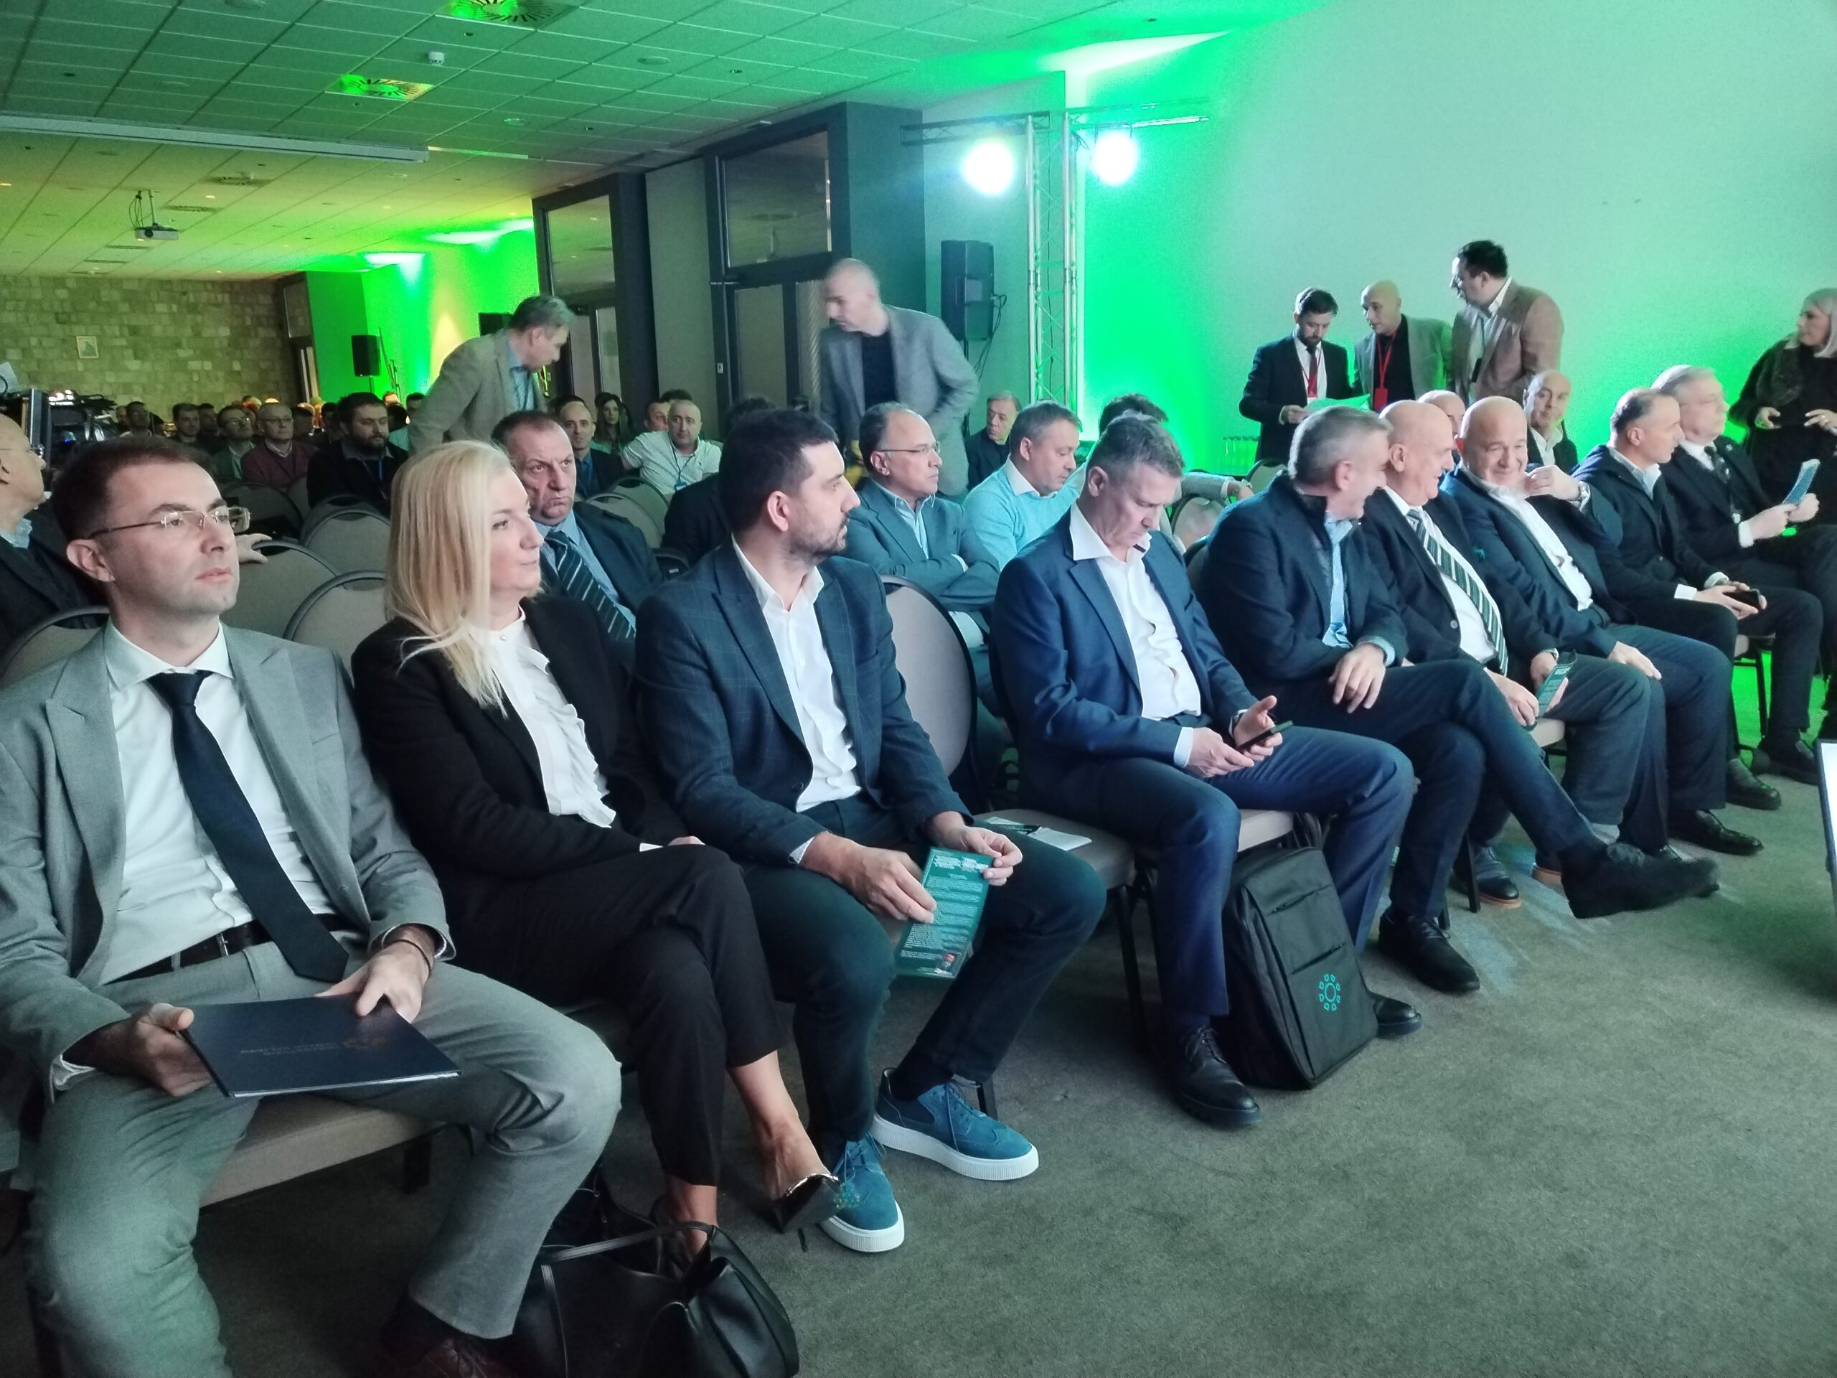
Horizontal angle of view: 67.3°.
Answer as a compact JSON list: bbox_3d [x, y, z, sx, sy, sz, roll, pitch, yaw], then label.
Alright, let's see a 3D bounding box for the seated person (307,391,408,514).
[{"bbox_3d":[-2.360,-0.582,5.977,0.580,1.350,0.820,-10,15,-36],"label":"seated person"}]

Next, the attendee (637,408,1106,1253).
[{"bbox_3d":[-0.076,0.187,2.427,0.600,1.330,0.770,-11,15,-39],"label":"attendee"}]

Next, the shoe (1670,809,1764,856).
[{"bbox_3d":[2.271,0.389,4.007,0.300,0.110,0.110,11,17,44],"label":"shoe"}]

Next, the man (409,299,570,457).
[{"bbox_3d":[-1.481,-0.537,4.950,0.640,1.660,0.530,1,12,11],"label":"man"}]

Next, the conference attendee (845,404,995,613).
[{"bbox_3d":[0.156,-0.148,3.906,0.580,1.280,0.850,-12,16,-41],"label":"conference attendee"}]

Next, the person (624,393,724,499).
[{"bbox_3d":[-1.085,-0.677,6.575,0.600,1.362,0.780,-6,13,-20],"label":"person"}]

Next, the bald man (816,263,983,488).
[{"bbox_3d":[-0.048,-0.486,4.533,0.530,1.778,0.420,3,13,21],"label":"bald man"}]

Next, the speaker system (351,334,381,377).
[{"bbox_3d":[-7.843,-4.702,19.558,0.360,0.600,0.340,4,13,20],"label":"speaker system"}]

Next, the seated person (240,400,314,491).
[{"bbox_3d":[-3.350,-0.852,7.396,0.550,1.320,0.820,-10,15,-36],"label":"seated person"}]

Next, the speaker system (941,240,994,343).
[{"bbox_3d":[0.308,-2.507,8.700,0.330,0.630,0.360,-1,12,3],"label":"speaker system"}]

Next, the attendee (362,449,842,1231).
[{"bbox_3d":[-0.480,0.267,2.178,0.800,1.295,0.500,9,16,40],"label":"attendee"}]

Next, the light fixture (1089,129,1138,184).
[{"bbox_3d":[1.207,-3.276,8.500,0.300,0.320,0.260,2,12,18],"label":"light fixture"}]

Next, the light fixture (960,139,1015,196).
[{"bbox_3d":[0.441,-3.308,8.750,0.300,0.320,0.260,2,12,14],"label":"light fixture"}]

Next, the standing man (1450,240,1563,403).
[{"bbox_3d":[2.455,-0.893,5.787,0.460,1.880,0.580,-4,12,-15],"label":"standing man"}]

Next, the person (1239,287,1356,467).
[{"bbox_3d":[1.734,-0.923,6.384,0.500,1.785,0.340,-2,12,-3],"label":"person"}]

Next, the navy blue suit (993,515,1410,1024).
[{"bbox_3d":[0.615,0.107,3.009,0.740,1.000,0.740,-12,16,-42],"label":"navy blue suit"}]

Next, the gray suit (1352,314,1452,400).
[{"bbox_3d":[2.264,-0.966,6.531,0.550,1.500,0.360,6,14,30],"label":"gray suit"}]

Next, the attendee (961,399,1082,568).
[{"bbox_3d":[0.532,-0.207,4.181,0.560,1.270,0.850,-12,16,-41],"label":"attendee"}]

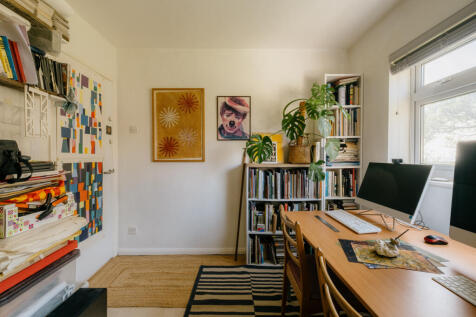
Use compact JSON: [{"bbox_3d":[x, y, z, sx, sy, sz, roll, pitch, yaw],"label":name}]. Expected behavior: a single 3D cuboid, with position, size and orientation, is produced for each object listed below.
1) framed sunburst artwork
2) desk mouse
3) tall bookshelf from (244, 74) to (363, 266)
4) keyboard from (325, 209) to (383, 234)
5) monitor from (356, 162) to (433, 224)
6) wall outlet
[{"bbox_3d":[-0.695,-0.393,2.312,0.612,0.855,0.026,0,0,-1],"label":"framed sunburst artwork"},{"bbox_3d":[1.072,0.435,1.077,0.102,0.036,0.062,0,0,10],"label":"desk mouse"},{"bbox_3d":[0.692,0.121,2.215,1.220,2.020,0.265,0,0,-1],"label":"tall bookshelf"},{"bbox_3d":[0.785,0.438,1.411,0.142,0.024,0.445,0,0,-1],"label":"keyboard"},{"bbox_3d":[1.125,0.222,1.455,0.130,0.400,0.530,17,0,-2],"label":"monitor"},{"bbox_3d":[-1.239,0.847,2.320,0.089,0.088,0.012,0,0,-1],"label":"wall outlet"}]

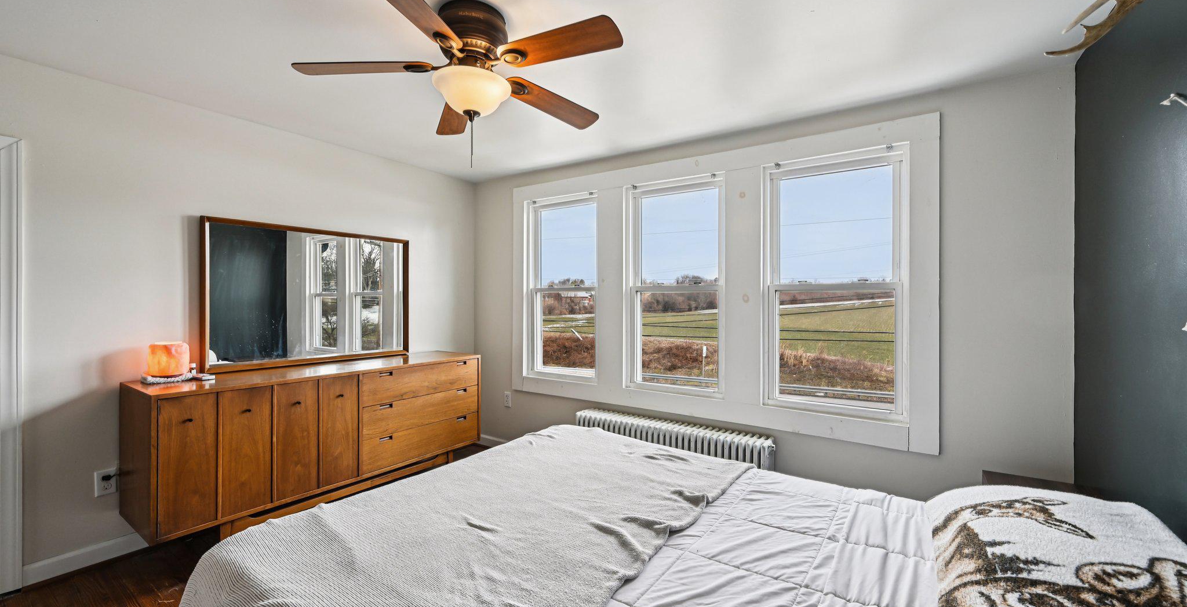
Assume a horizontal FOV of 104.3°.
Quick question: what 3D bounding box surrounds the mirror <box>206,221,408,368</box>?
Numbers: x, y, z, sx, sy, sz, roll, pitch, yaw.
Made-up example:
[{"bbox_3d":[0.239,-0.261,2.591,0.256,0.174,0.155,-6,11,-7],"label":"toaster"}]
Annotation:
[{"bbox_3d":[-1.681,-0.046,2.853,0.070,0.799,1.154,0,0,34],"label":"mirror"}]

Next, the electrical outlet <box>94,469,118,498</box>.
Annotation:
[{"bbox_3d":[-2.232,0.819,2.113,0.008,0.114,0.071,0,0,34],"label":"electrical outlet"}]

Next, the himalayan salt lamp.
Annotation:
[{"bbox_3d":[-2.046,0.268,2.227,0.150,0.147,0.150,0,0,34],"label":"himalayan salt lamp"}]

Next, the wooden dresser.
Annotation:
[{"bbox_3d":[-1.500,0.774,2.720,0.497,0.806,1.739,0,0,34],"label":"wooden dresser"}]

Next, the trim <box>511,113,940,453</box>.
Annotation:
[{"bbox_3d":[0.504,-0.101,2.910,2.682,1.575,0.090,0,0,34],"label":"trim"}]

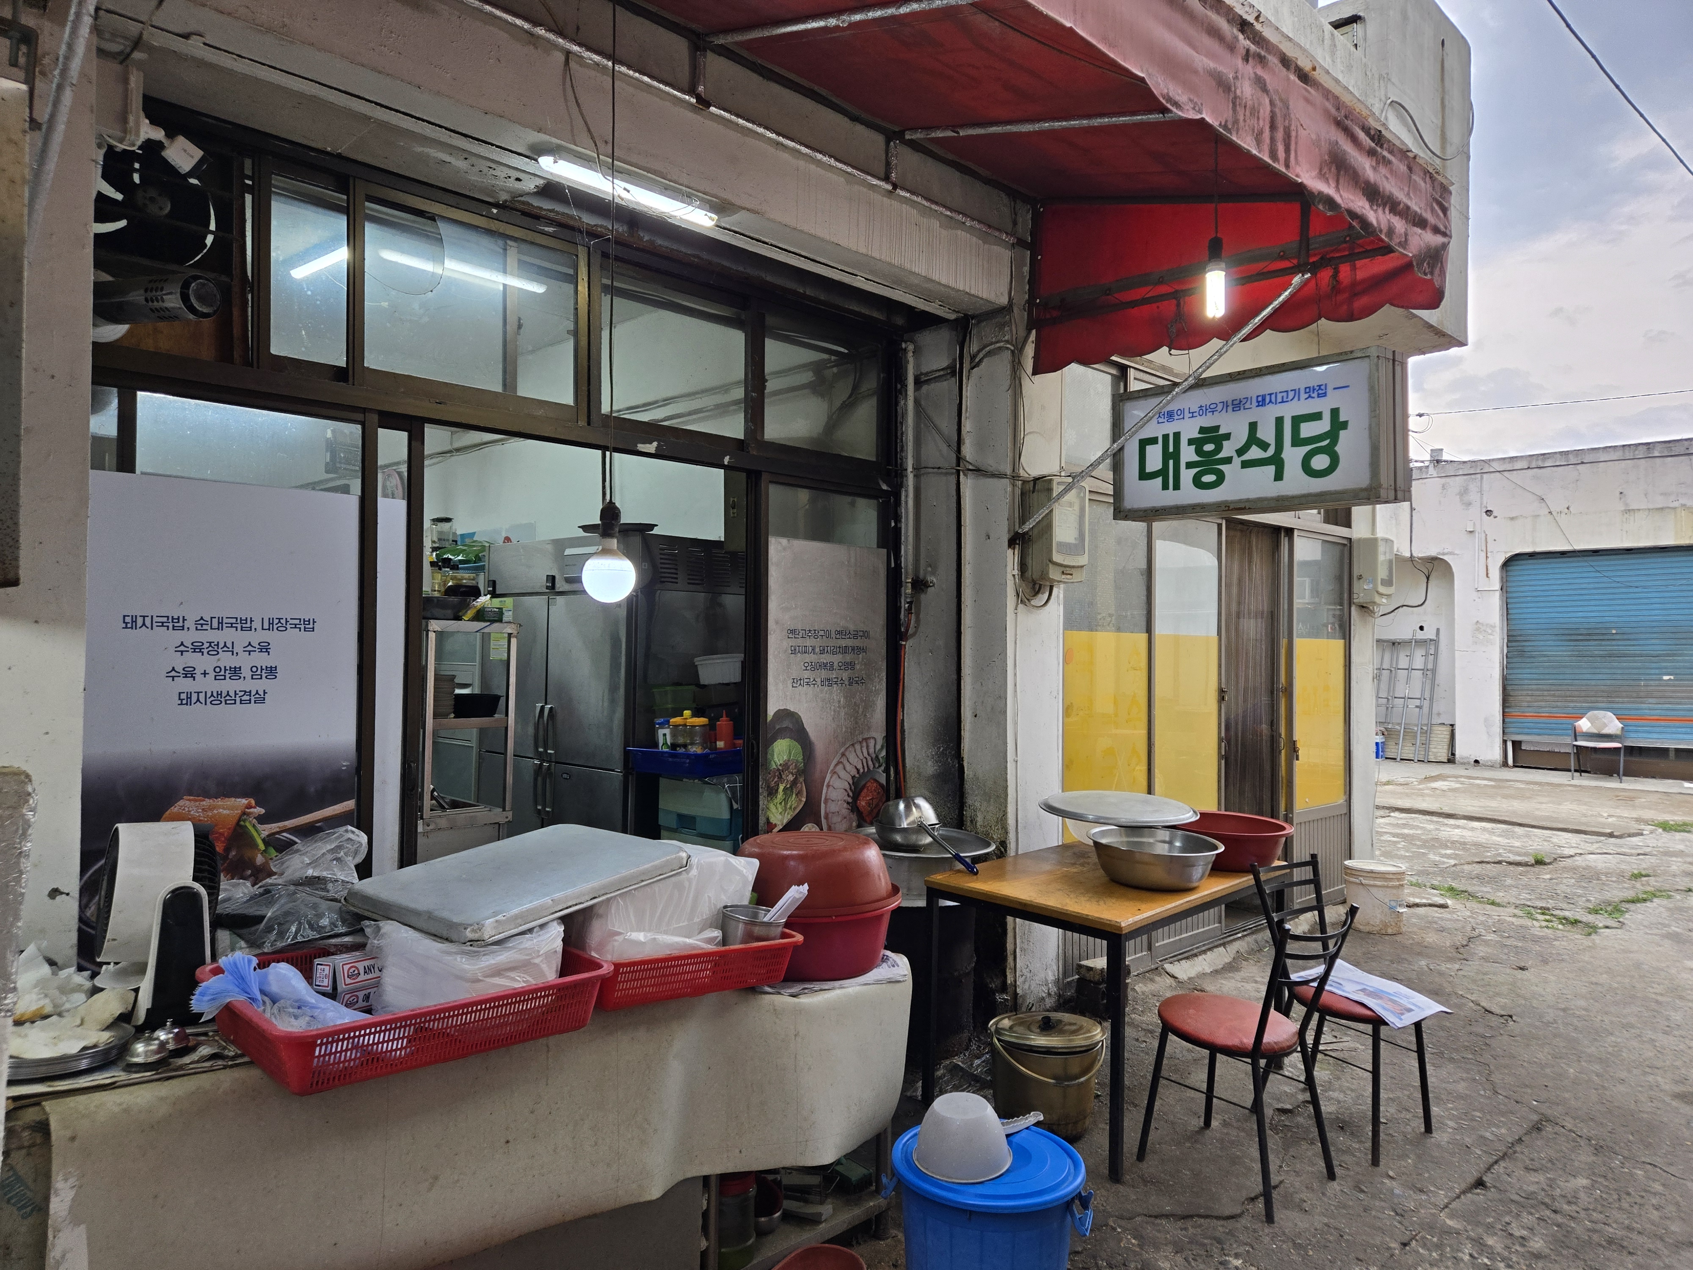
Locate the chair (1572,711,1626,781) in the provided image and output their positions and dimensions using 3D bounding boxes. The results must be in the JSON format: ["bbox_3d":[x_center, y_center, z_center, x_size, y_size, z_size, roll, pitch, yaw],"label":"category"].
[{"bbox_3d":[8.341,1.241,12.500,0.500,0.770,0.520,0,-1,40],"label":"chair"}]

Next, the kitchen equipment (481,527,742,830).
[{"bbox_3d":[-1.105,0.519,5.486,1.200,1.900,0.800,0,-1,42],"label":"kitchen equipment"}]

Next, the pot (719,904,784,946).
[{"bbox_3d":[-0.223,0.755,2.740,0.152,0.150,0.152,0,-1,-5],"label":"pot"}]

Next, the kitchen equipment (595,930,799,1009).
[{"bbox_3d":[-0.406,0.777,2.722,0.505,0.105,0.370,1,-1,-26],"label":"kitchen equipment"}]

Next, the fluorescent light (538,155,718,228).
[{"bbox_3d":[-0.621,-1.288,3.285,0.050,0.050,0.602,-1,-1,45],"label":"fluorescent light"}]

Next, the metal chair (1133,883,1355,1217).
[{"bbox_3d":[1.137,1.150,3.206,0.520,0.785,0.410,-1,-1,45],"label":"metal chair"}]

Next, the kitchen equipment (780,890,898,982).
[{"bbox_3d":[-0.094,0.756,2.900,0.475,0.175,0.475,0,-1,0],"label":"kitchen equipment"}]

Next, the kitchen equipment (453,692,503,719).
[{"bbox_3d":[-1.428,0.268,4.300,0.230,0.100,0.230,1,-1,-18],"label":"kitchen equipment"}]

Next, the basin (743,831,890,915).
[{"bbox_3d":[-0.094,0.604,2.900,0.440,0.150,0.440,0,-1,0],"label":"basin"}]

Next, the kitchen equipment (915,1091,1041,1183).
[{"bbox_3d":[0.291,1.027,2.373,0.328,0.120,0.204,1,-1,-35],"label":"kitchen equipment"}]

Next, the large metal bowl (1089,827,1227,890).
[{"bbox_3d":[1.041,0.760,3.799,0.452,0.136,0.452,1,1,0],"label":"large metal bowl"}]

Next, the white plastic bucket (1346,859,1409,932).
[{"bbox_3d":[2.788,1.382,5.920,0.322,0.335,0.322,0,-1,25],"label":"white plastic bucket"}]

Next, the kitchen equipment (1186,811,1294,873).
[{"bbox_3d":[1.372,0.754,4.100,0.480,0.146,0.480,2,2,44],"label":"kitchen equipment"}]

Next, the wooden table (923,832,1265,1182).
[{"bbox_3d":[0.934,1.198,3.933,0.744,0.748,1.175,2,2,44],"label":"wooden table"}]

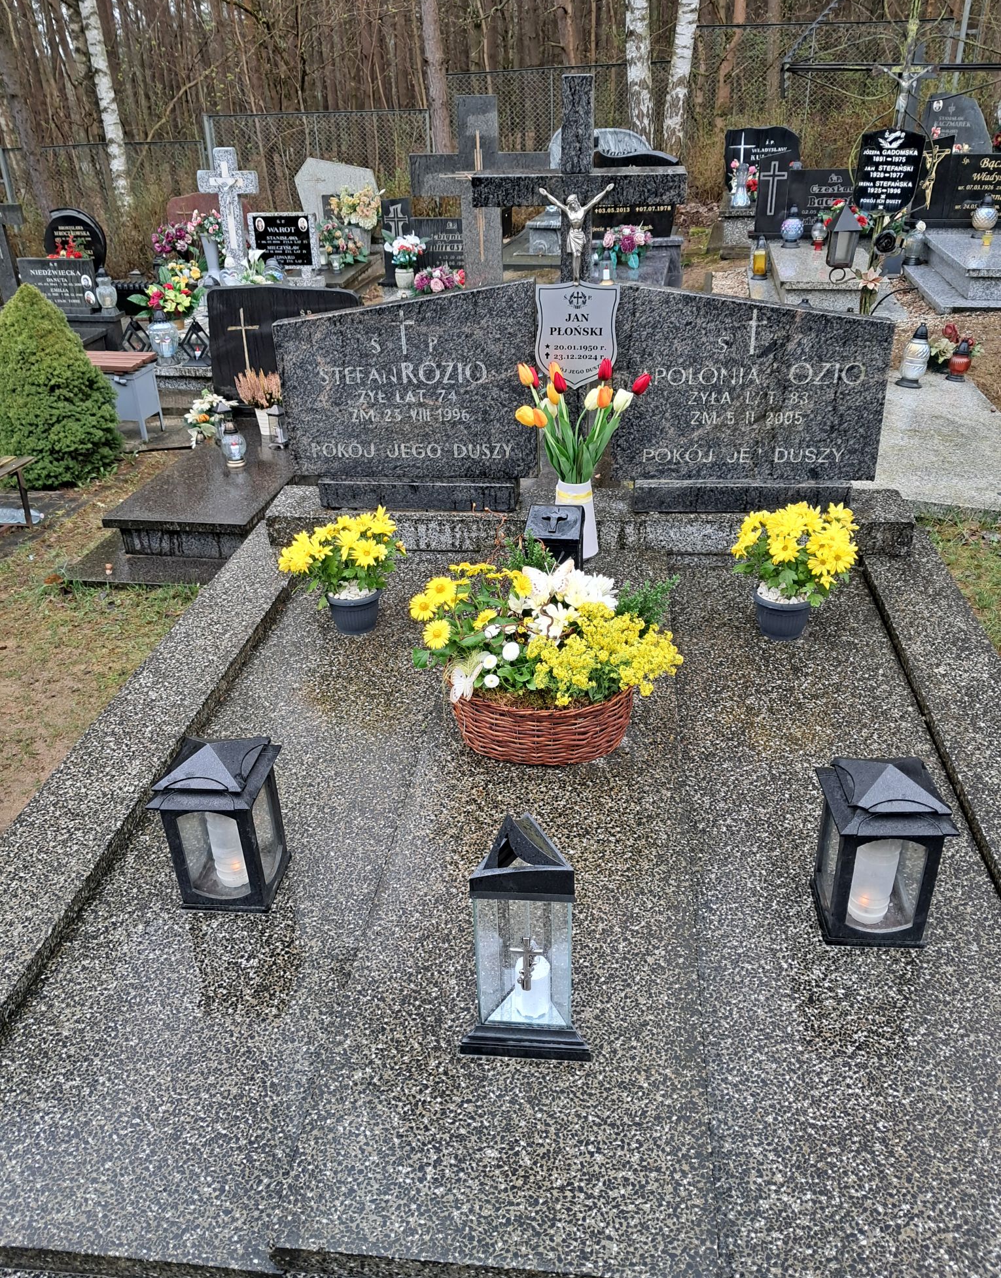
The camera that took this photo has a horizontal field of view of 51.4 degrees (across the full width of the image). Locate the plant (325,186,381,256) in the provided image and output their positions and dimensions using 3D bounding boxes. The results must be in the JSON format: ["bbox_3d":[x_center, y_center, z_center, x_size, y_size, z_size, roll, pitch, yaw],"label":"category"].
[{"bbox_3d":[-1.194,-3.453,8.591,0.430,0.535,0.350,1,29,7],"label":"plant"}]

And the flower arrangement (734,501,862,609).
[{"bbox_3d":[0.615,-0.160,2.178,0.270,0.225,0.250,1,29,7],"label":"flower arrangement"}]

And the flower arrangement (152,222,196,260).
[{"bbox_3d":[-2.543,-3.095,8.100,0.340,0.290,0.270,-1,25,2],"label":"flower arrangement"}]

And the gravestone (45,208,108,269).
[{"bbox_3d":[-3.736,-3.495,9.149,0.550,0.550,0.130,3,29,10],"label":"gravestone"}]

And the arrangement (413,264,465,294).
[{"bbox_3d":[-0.411,-2.381,6.900,0.340,0.210,0.270,1,26,6],"label":"arrangement"}]

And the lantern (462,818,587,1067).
[{"bbox_3d":[0.033,0.344,1.288,0.164,0.350,0.150,1,29,7],"label":"lantern"}]

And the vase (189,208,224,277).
[{"bbox_3d":[-1.976,-2.674,7.053,0.245,0.440,0.230,1,29,7],"label":"vase"}]

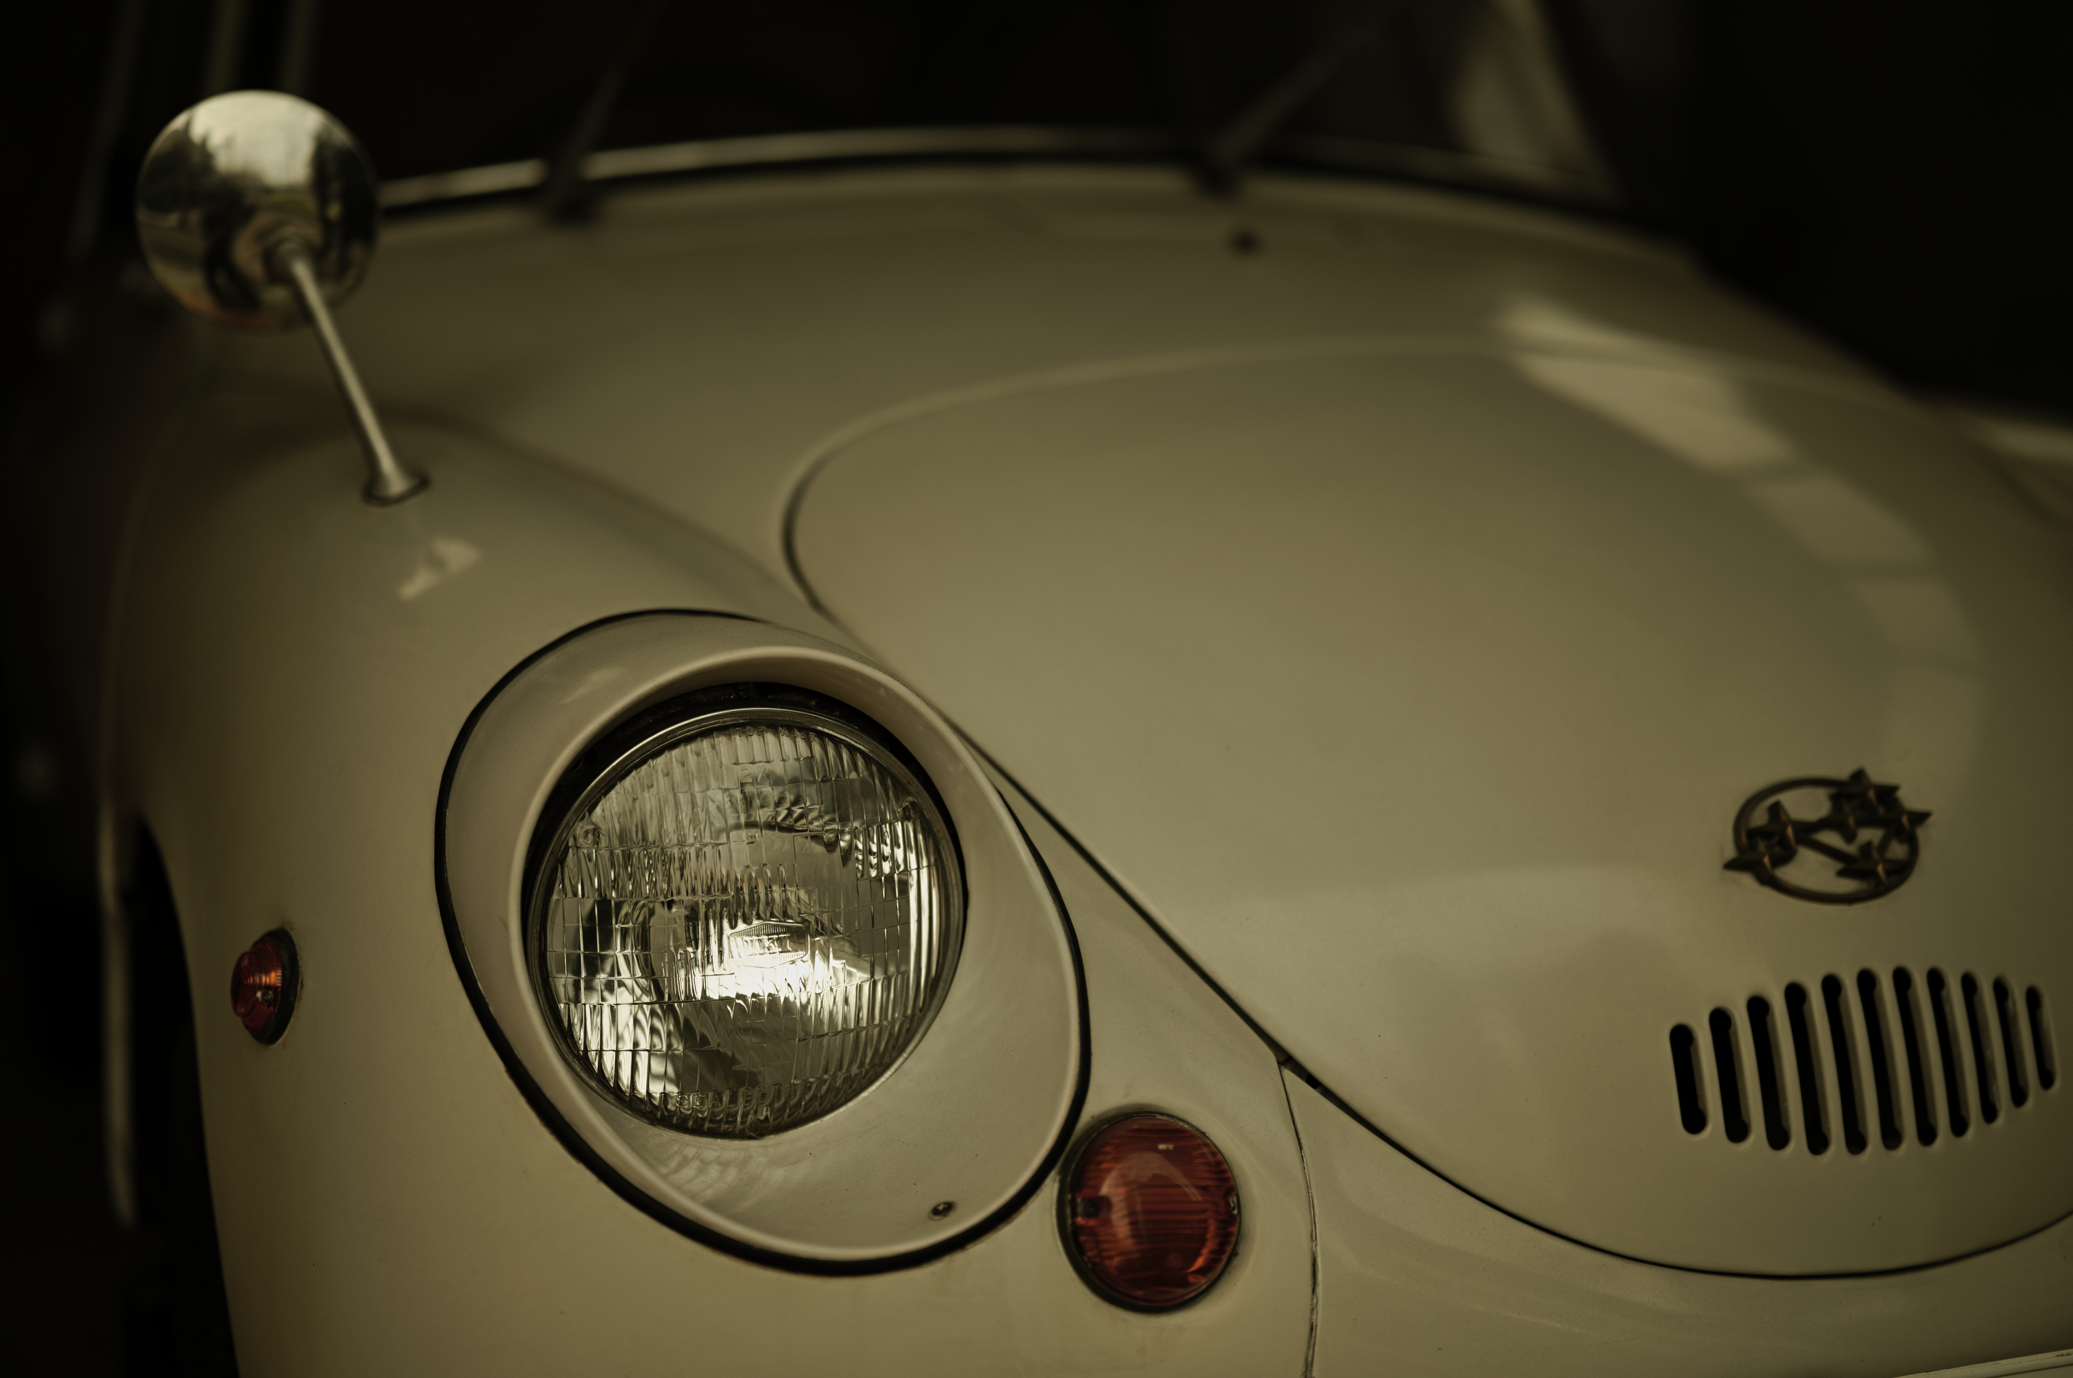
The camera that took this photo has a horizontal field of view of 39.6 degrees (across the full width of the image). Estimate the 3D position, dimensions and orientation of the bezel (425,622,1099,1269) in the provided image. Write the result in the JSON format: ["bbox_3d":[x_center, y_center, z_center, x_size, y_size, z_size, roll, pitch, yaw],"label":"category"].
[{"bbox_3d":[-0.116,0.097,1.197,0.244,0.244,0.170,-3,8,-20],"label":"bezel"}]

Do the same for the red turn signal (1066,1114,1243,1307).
[{"bbox_3d":[0.046,0.208,1.150,0.080,0.081,0.040,-4,-3,-25],"label":"red turn signal"}]

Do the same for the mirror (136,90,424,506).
[{"bbox_3d":[-0.366,-0.191,1.388,0.126,0.201,0.107,-3,8,-18],"label":"mirror"}]

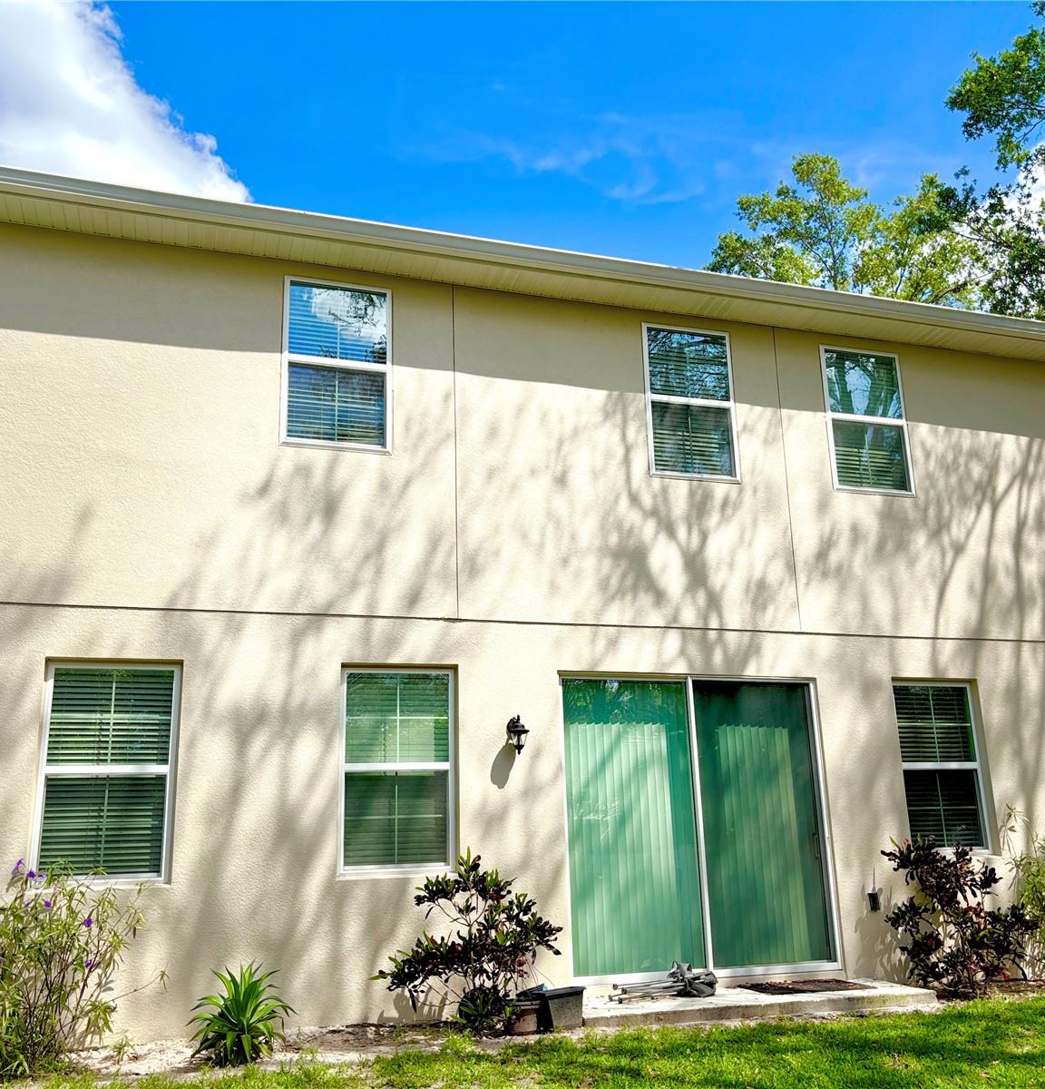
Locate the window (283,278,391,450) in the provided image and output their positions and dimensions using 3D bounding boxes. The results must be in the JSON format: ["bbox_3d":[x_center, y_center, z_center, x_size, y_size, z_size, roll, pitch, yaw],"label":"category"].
[{"bbox_3d":[-1.546,-1.488,9.149,0.907,1.508,0.100,3,-16,-18],"label":"window"}]

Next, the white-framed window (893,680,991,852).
[{"bbox_3d":[3.863,2.046,10.099,0.920,1.565,0.100,3,-16,-18],"label":"white-framed window"}]

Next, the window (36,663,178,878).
[{"bbox_3d":[-2.981,1.635,7.867,0.920,1.570,0.100,3,-16,-18],"label":"window"}]

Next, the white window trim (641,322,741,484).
[{"bbox_3d":[1.565,-1.306,10.164,0.914,1.510,0.100,3,-16,-18],"label":"white window trim"}]

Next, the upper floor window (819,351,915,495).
[{"bbox_3d":[3.395,-1.215,10.766,0.917,1.504,0.100,3,-16,-18],"label":"upper floor window"}]

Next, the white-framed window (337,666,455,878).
[{"bbox_3d":[-0.971,1.757,8.522,0.915,1.580,0.100,3,-16,-18],"label":"white-framed window"}]

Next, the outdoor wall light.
[{"bbox_3d":[-0.030,1.518,8.697,0.156,0.316,0.210,3,-16,-18],"label":"outdoor wall light"}]

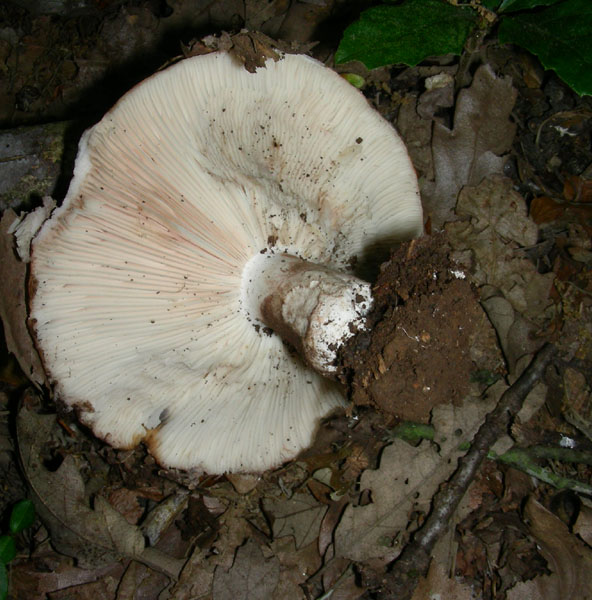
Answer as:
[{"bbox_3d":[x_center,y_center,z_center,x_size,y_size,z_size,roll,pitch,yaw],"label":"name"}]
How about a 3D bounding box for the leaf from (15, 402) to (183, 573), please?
[{"bbox_3d":[-0.091,0.085,0.372,0.105,0.016,0.039,40,70,18],"label":"leaf"}]

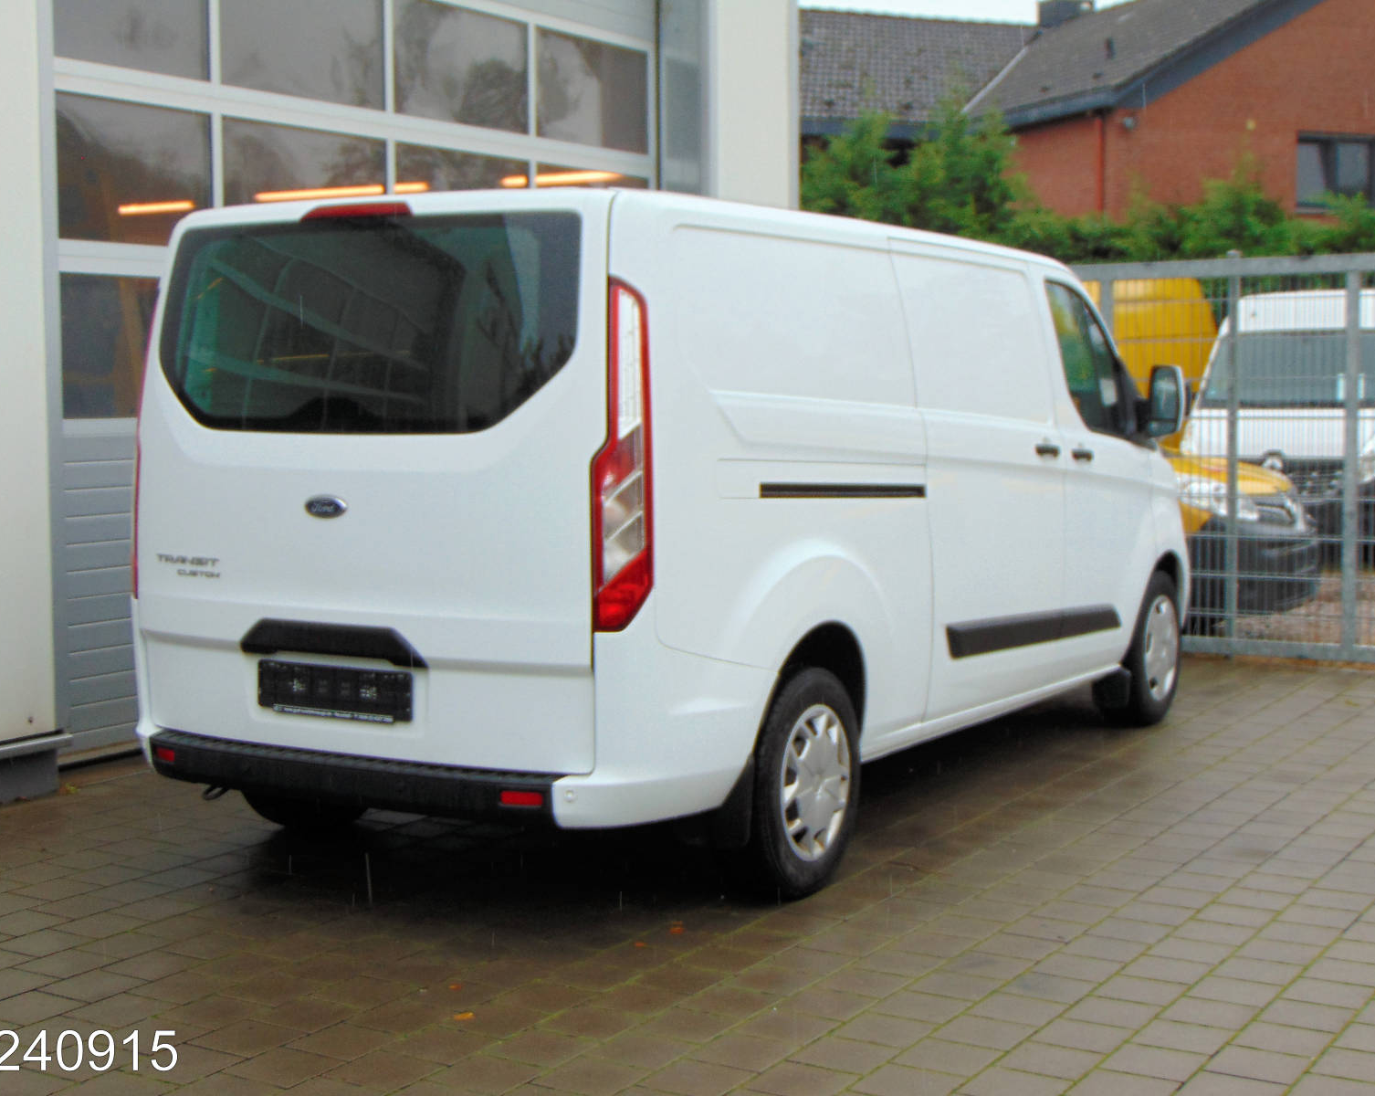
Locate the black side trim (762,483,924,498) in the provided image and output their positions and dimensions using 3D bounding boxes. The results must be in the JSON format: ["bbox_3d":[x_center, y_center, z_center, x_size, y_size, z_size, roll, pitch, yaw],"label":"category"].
[{"bbox_3d":[0.476,-0.167,6.191,0.035,0.042,1.100,2,2,30],"label":"black side trim"}]

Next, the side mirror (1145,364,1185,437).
[{"bbox_3d":[1.906,-0.591,8.457,0.175,0.285,0.150,2,5,30],"label":"side mirror"}]

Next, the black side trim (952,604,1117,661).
[{"bbox_3d":[1.252,0.286,7.498,0.040,0.115,1.730,3,3,29],"label":"black side trim"}]

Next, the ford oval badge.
[{"bbox_3d":[-0.951,-0.107,5.551,0.145,0.060,0.018,3,6,29],"label":"ford oval badge"}]

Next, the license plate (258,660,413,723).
[{"bbox_3d":[-0.951,0.384,5.692,0.527,0.125,0.020,2,5,30],"label":"license plate"}]

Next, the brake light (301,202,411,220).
[{"bbox_3d":[-0.881,-0.899,5.620,0.367,0.046,0.055,3,6,29],"label":"brake light"}]

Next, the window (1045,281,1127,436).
[{"bbox_3d":[1.585,-0.729,8.265,0.050,0.600,0.680,-15,-6,29],"label":"window"}]

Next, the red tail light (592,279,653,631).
[{"bbox_3d":[-0.150,-0.234,5.356,0.145,0.890,0.175,2,5,30],"label":"red tail light"}]

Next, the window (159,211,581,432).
[{"bbox_3d":[-0.910,-0.601,5.584,1.390,0.580,0.090,3,-7,29],"label":"window"}]

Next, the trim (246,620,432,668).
[{"bbox_3d":[-0.952,0.254,5.678,0.630,0.105,0.055,2,5,30],"label":"trim"}]

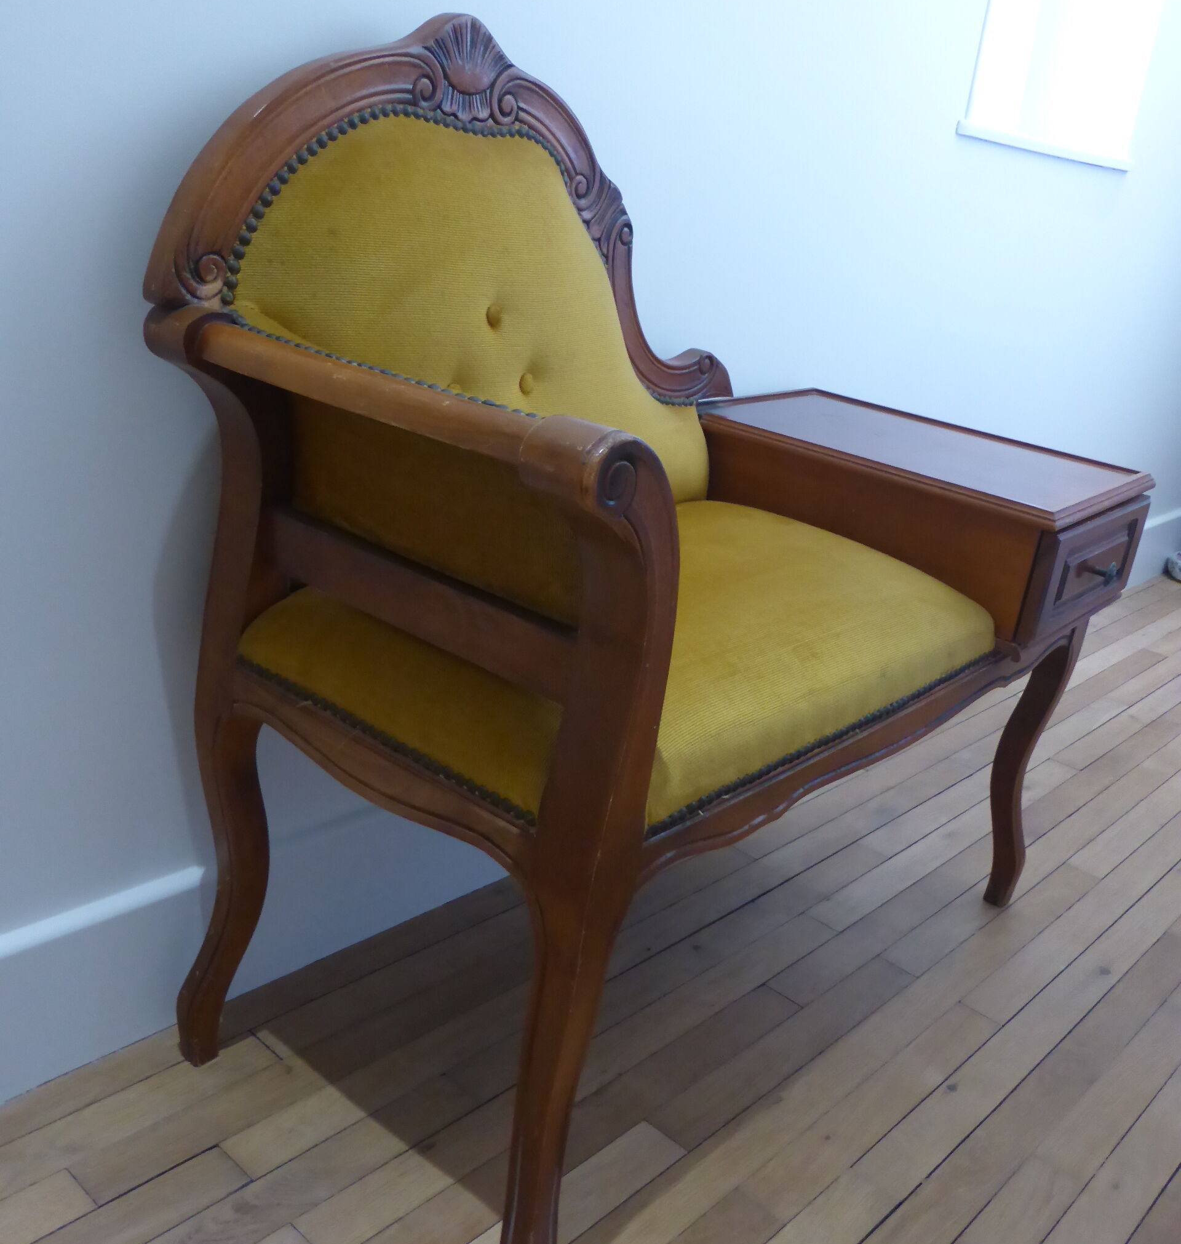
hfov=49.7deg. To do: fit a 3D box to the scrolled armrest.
[{"bbox_3d":[-0.141,-0.141,0.794,0.449,0.070,0.070,21,24,35],"label":"scrolled armrest"}]

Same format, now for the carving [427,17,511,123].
[{"bbox_3d":[-0.096,-0.463,1.073,0.028,0.084,0.092,14,20,37],"label":"carving"}]

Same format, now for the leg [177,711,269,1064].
[{"bbox_3d":[-0.309,0.233,1.067,0.084,0.332,0.045,21,24,35],"label":"leg"}]

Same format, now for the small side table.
[{"bbox_3d":[0.350,-0.132,1.451,0.437,0.144,0.335,23,25,34],"label":"small side table"}]

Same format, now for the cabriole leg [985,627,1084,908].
[{"bbox_3d":[0.501,0.174,1.485,0.056,0.346,0.056,21,24,35],"label":"cabriole leg"}]

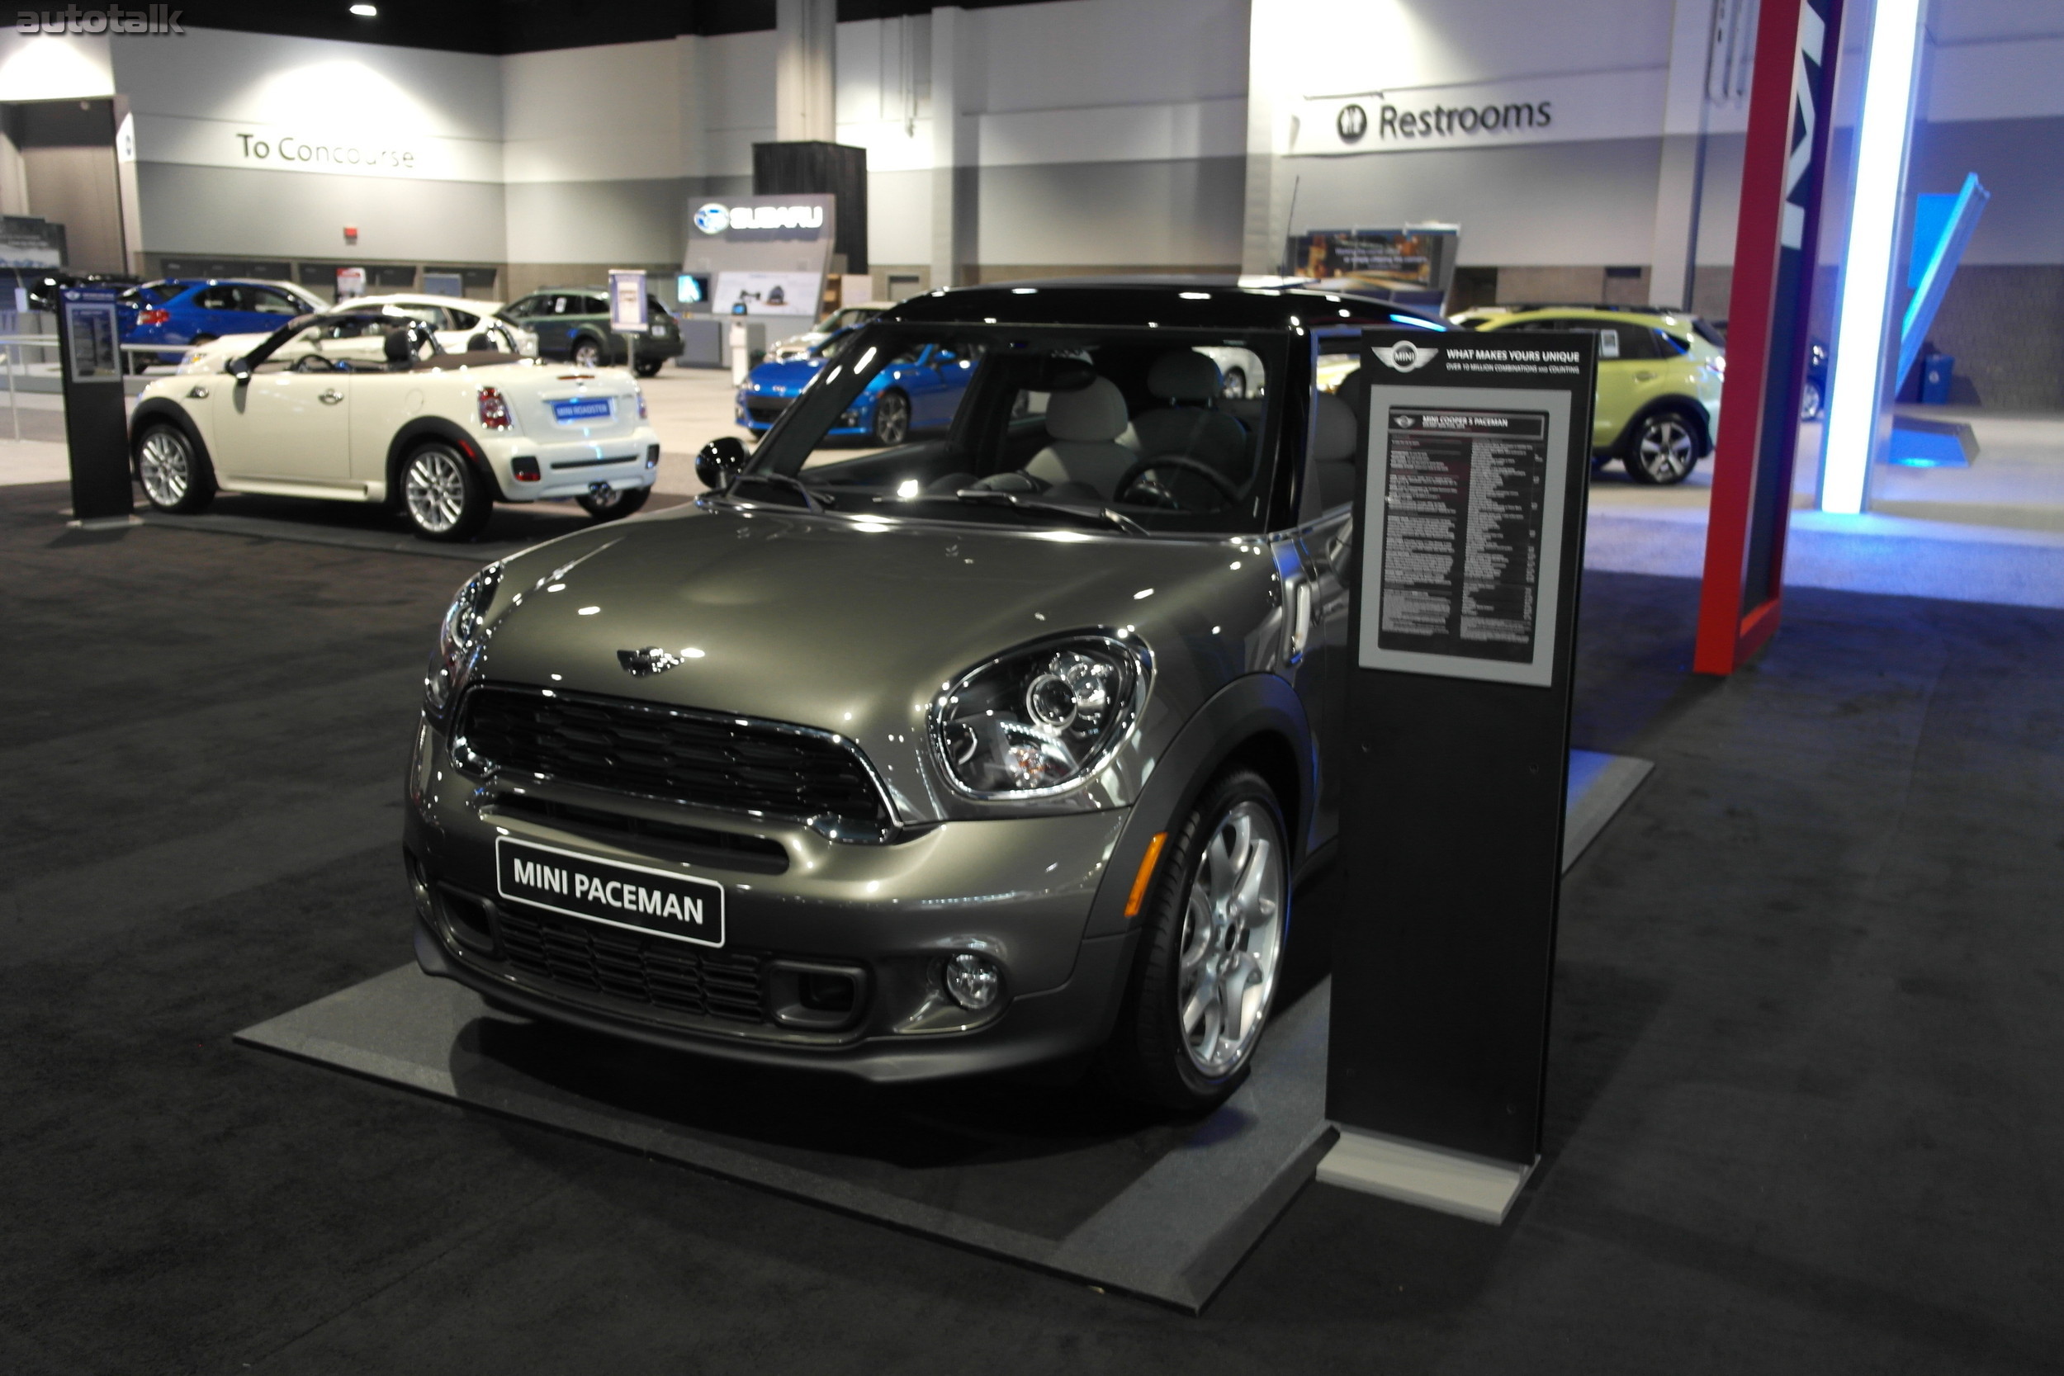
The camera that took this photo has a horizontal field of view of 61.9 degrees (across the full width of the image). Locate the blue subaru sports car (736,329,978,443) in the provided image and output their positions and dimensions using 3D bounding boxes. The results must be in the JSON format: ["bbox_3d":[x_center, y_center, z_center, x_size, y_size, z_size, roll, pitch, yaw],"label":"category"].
[{"bbox_3d":[-1.554,-3.494,19.765,1.780,1.290,4.235,8,14,29],"label":"blue subaru sports car"}]

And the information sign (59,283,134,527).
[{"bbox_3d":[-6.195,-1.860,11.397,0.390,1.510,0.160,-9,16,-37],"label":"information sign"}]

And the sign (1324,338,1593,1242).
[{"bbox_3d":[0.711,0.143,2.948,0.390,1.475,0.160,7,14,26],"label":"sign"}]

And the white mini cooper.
[{"bbox_3d":[-4.475,-1.877,11.878,3.730,1.385,1.690,7,14,25],"label":"white mini cooper"}]

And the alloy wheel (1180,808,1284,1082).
[{"bbox_3d":[0.309,0.456,3.240,0.200,0.510,0.510,8,14,28],"label":"alloy wheel"}]

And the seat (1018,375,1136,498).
[{"bbox_3d":[0.008,-0.434,4.896,0.520,0.920,0.780,8,14,28],"label":"seat"}]

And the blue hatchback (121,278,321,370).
[{"bbox_3d":[-11.679,-5.461,26.274,1.800,1.470,4.480,7,14,27],"label":"blue hatchback"}]

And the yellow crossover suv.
[{"bbox_3d":[4.539,-2.919,16.751,4.450,1.615,1.790,1,12,0],"label":"yellow crossover suv"}]

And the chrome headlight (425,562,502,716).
[{"bbox_3d":[-1.128,-0.097,3.485,0.310,0.280,0.340,8,14,28],"label":"chrome headlight"}]

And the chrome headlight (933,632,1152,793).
[{"bbox_3d":[0.017,0.054,2.865,0.310,0.280,0.340,8,14,28],"label":"chrome headlight"}]

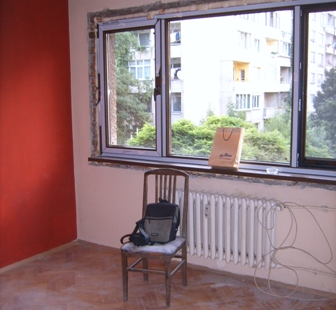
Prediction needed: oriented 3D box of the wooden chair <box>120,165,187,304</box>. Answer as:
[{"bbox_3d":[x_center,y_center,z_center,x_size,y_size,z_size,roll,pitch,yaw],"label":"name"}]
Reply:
[{"bbox_3d":[-0.086,0.624,3.598,0.403,0.969,0.506,2,8,20],"label":"wooden chair"}]

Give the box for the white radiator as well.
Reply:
[{"bbox_3d":[0.422,0.618,3.914,1.041,0.573,0.146,4,9,31],"label":"white radiator"}]

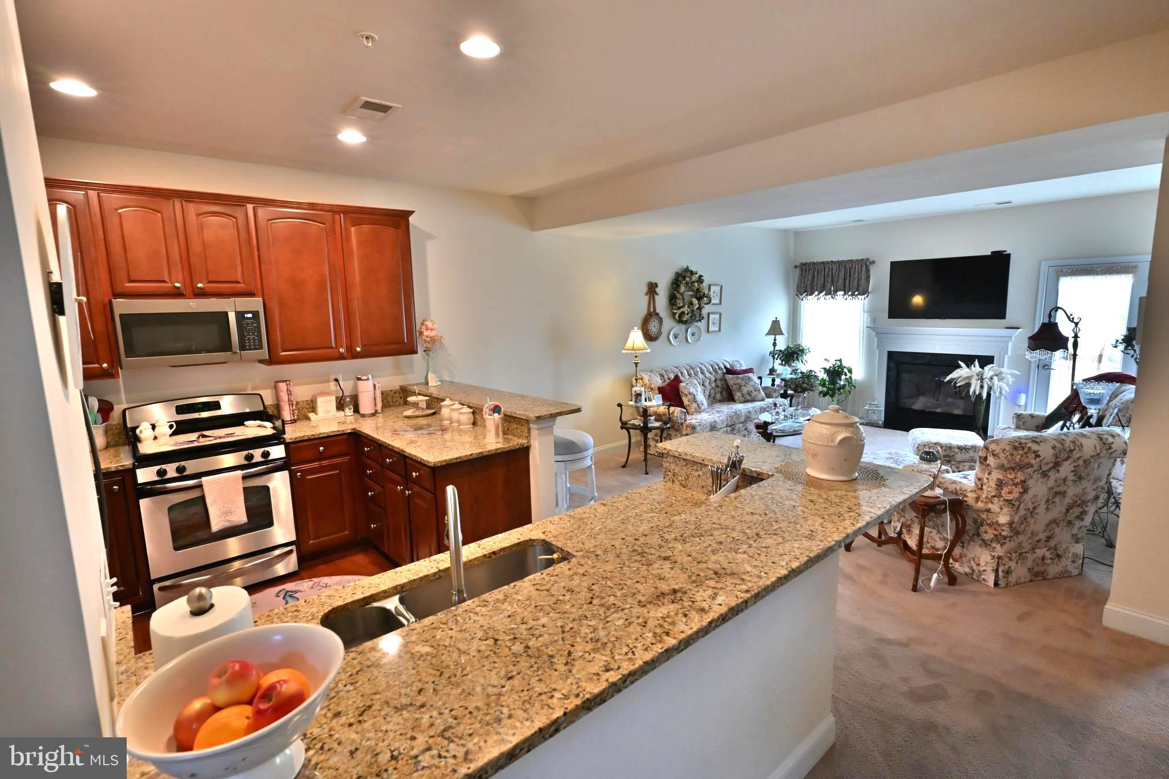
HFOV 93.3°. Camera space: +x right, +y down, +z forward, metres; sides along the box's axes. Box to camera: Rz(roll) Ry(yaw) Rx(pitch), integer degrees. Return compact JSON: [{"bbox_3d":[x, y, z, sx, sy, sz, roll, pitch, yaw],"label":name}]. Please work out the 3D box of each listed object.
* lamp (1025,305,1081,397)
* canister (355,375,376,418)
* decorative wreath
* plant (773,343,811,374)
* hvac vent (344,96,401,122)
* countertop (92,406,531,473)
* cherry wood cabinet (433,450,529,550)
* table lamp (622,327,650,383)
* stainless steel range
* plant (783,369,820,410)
[{"bbox_3d":[4.733,-0.029,5.540,0.360,1.610,0.520,-9,12,-40],"label":"lamp"},{"bbox_3d":[-1.691,0.047,4.282,0.130,0.305,0.130,-5,10,-24],"label":"canister"},{"bbox_3d":[1.315,-1.193,6.933,0.740,0.730,0.140,-9,12,-40],"label":"decorative wreath"},{"bbox_3d":[2.983,-0.460,7.970,0.500,0.410,0.520,-9,12,-40],"label":"plant"},{"bbox_3d":[-1.082,-1.423,2.831,0.200,0.025,0.285,-9,12,-41],"label":"hvac vent"},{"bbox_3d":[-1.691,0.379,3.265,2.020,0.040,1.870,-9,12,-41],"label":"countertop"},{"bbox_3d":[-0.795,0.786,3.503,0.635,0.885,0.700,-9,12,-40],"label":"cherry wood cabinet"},{"bbox_3d":[0.568,-0.273,5.916,0.295,0.780,0.295,-1,9,0],"label":"table lamp"},{"bbox_3d":[-2.381,0.667,3.552,0.760,1.176,0.690,-9,12,-40],"label":"stainless steel range"},{"bbox_3d":[2.476,0.011,6.344,0.420,0.480,0.420,-1,9,3],"label":"plant"}]

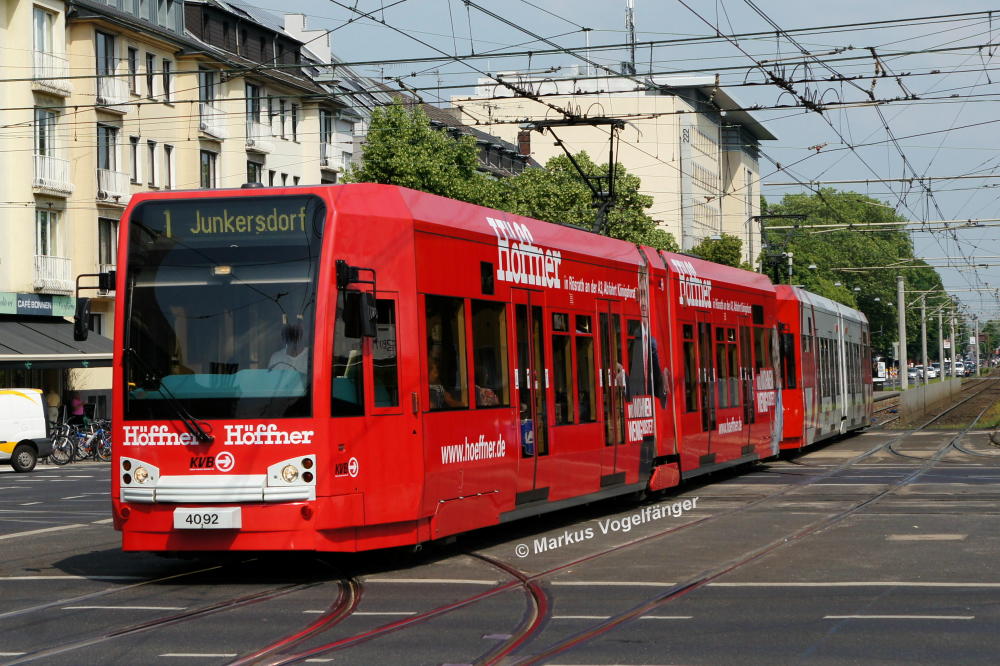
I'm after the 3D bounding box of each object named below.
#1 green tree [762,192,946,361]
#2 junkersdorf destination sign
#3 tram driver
[{"bbox_3d":[31.352,-4.479,165.000,15.000,16.500,13.000,-2,-1,16],"label":"green tree"},{"bbox_3d":[-2.417,-0.989,16.500,1.900,0.400,0.120,-2,-1,19],"label":"junkersdorf destination sign"},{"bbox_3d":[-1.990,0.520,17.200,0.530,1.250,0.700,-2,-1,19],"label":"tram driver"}]

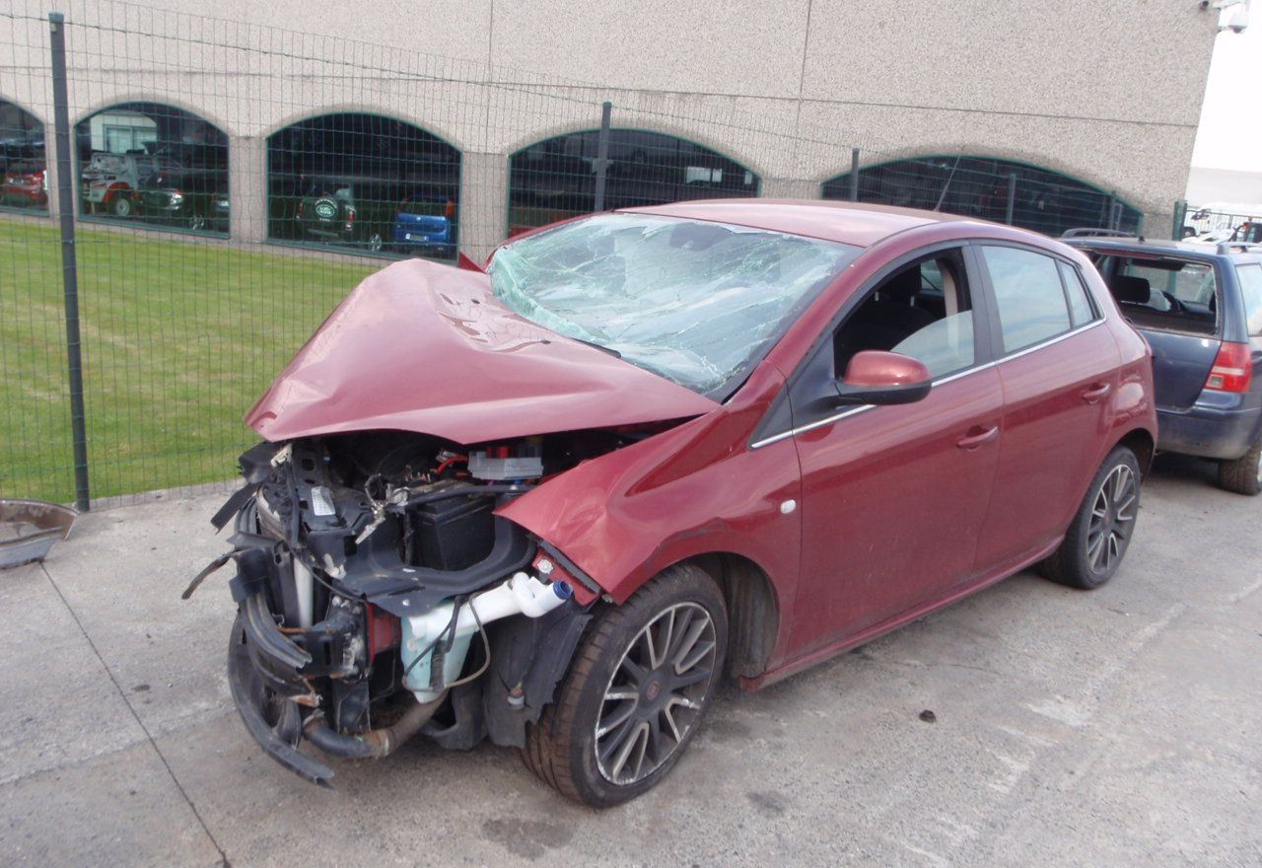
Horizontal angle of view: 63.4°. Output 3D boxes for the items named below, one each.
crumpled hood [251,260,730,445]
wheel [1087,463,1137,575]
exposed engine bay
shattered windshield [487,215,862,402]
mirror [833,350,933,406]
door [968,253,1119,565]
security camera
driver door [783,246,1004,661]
[{"bbox_3d":[-0.548,-0.230,2.721,1.040,0.430,1.380,-8,17,-44],"label":"crumpled hood"},{"bbox_3d":[1.918,0.336,4.251,0.465,0.465,0.190,-8,17,-44],"label":"wheel"},{"bbox_3d":[-0.674,0.307,2.716,0.950,0.780,1.380,-8,17,-44],"label":"exposed engine bay"},{"bbox_3d":[0.011,-0.467,3.220,1.360,0.200,0.920,16,46,44],"label":"shattered windshield"},{"bbox_3d":[0.630,-0.139,2.553,0.180,0.150,0.220,-8,17,-44],"label":"mirror"},{"bbox_3d":[1.456,-0.126,3.675,1.080,1.100,0.270,-8,17,-44],"label":"door"},{"bbox_3d":[10.369,-7.124,17.500,0.450,0.450,0.450,1,13,-12],"label":"security camera"},{"bbox_3d":[0.735,-0.017,2.962,1.150,1.090,0.260,-8,17,-44],"label":"driver door"}]

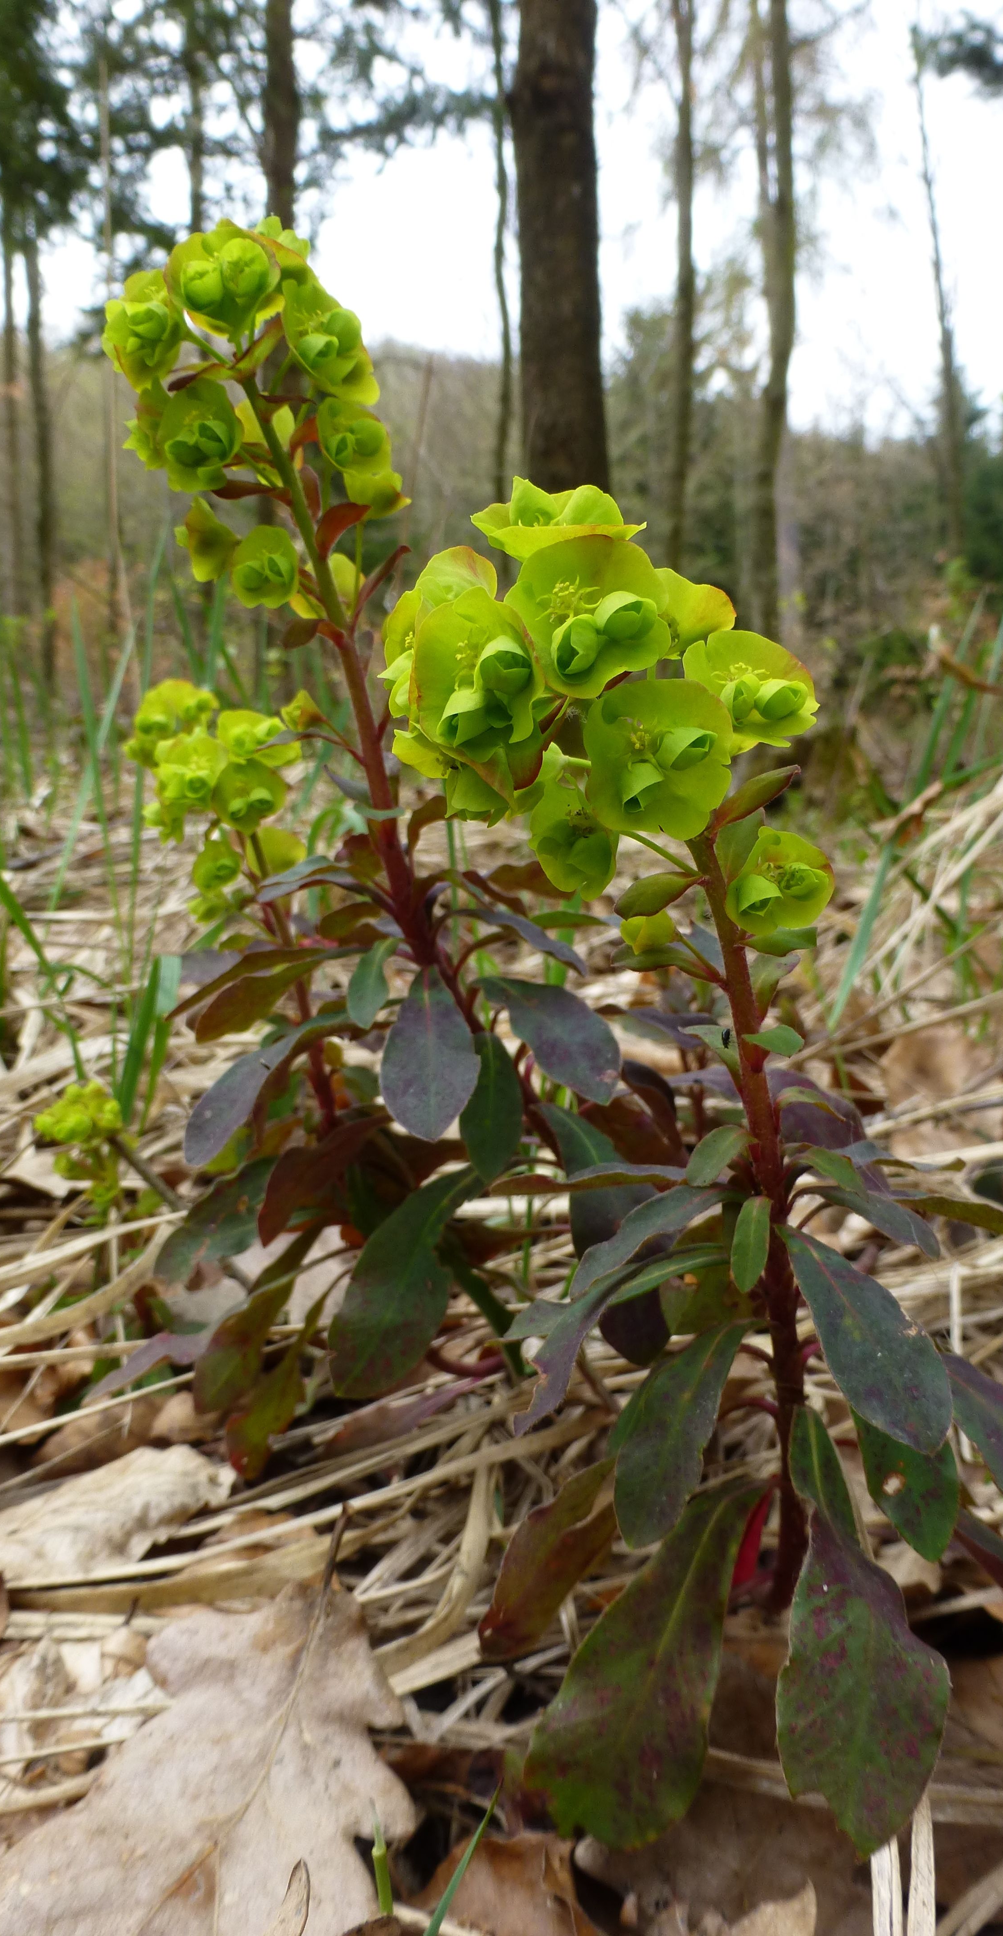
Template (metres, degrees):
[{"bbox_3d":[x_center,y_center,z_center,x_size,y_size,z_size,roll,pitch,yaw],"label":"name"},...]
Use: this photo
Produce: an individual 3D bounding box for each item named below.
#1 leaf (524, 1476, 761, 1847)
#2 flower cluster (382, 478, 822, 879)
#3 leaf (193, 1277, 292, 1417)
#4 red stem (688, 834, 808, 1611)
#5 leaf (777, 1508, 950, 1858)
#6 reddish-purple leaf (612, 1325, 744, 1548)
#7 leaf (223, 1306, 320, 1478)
[{"bbox_3d":[0.026,0.106,0.210,0.028,0.053,0.009,24,-33,12],"label":"leaf"},{"bbox_3d":[0.016,-0.044,0.217,0.064,0.058,0.055,-1,6,6],"label":"flower cluster"},{"bbox_3d":[-0.054,0.080,0.286,0.015,0.029,0.007,19,-25,13],"label":"leaf"},{"bbox_3d":[0.044,0.045,0.229,0.011,0.136,0.009,-7,6,0],"label":"red stem"},{"bbox_3d":[0.053,0.107,0.203,0.025,0.044,0.009,4,-30,-4],"label":"leaf"},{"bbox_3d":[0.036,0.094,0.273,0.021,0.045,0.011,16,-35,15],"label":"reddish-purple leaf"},{"bbox_3d":[-0.046,0.087,0.278,0.013,0.035,0.007,17,-26,5],"label":"leaf"}]

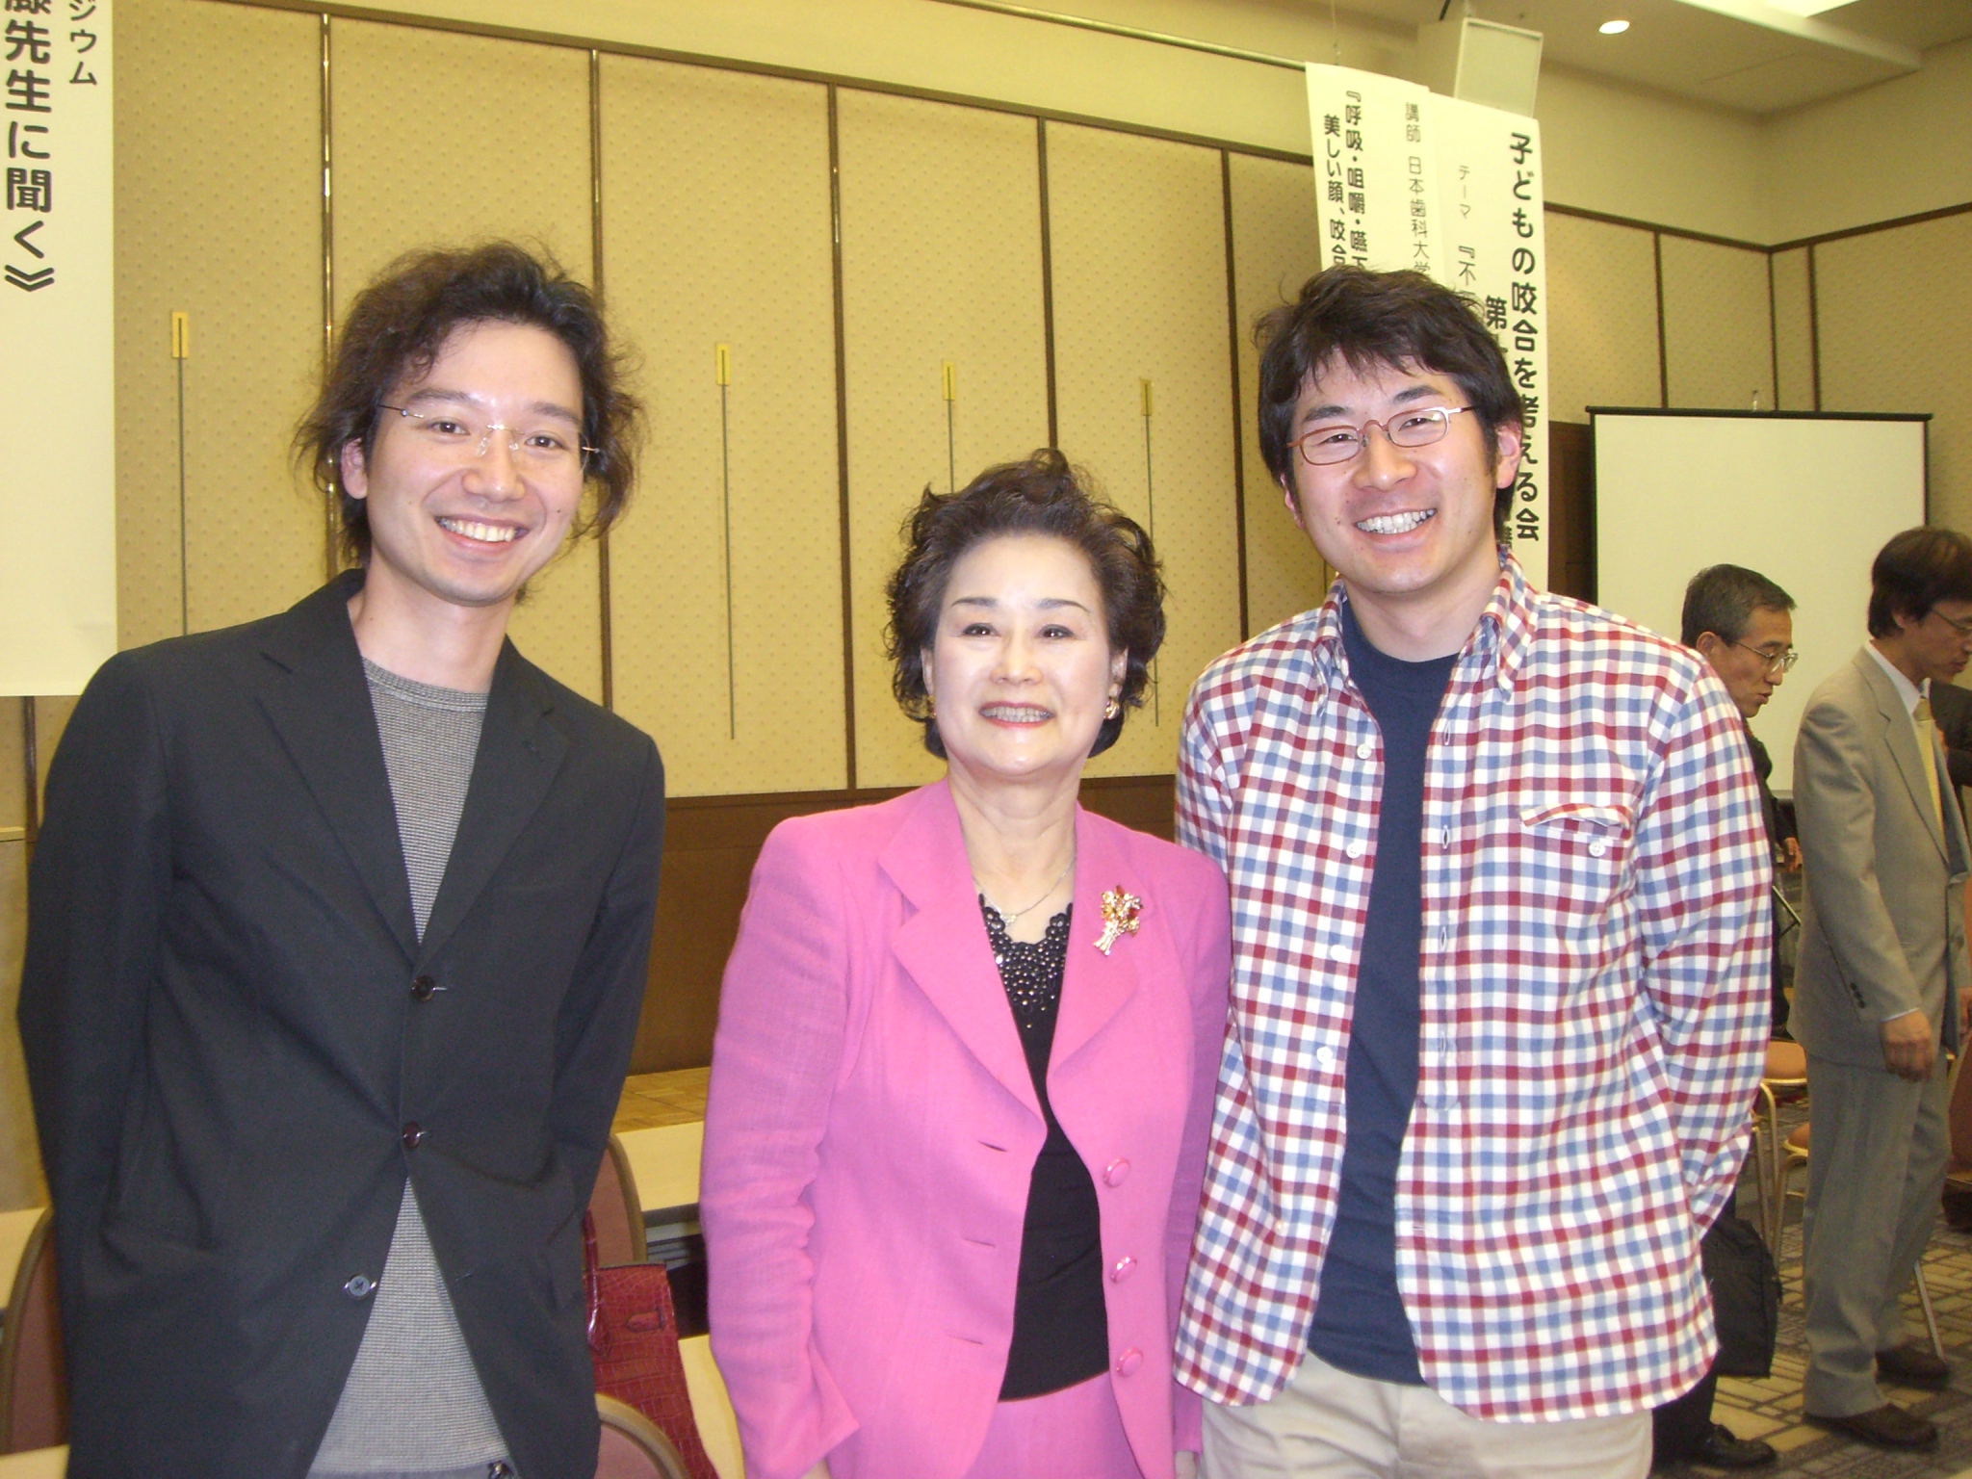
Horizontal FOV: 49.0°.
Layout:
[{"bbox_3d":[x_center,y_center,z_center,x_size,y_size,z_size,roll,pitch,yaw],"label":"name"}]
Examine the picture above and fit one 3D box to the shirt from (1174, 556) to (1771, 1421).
[{"bbox_3d":[0.378,0.192,1.720,0.490,0.680,0.300,-2,-1,26],"label":"shirt"}]

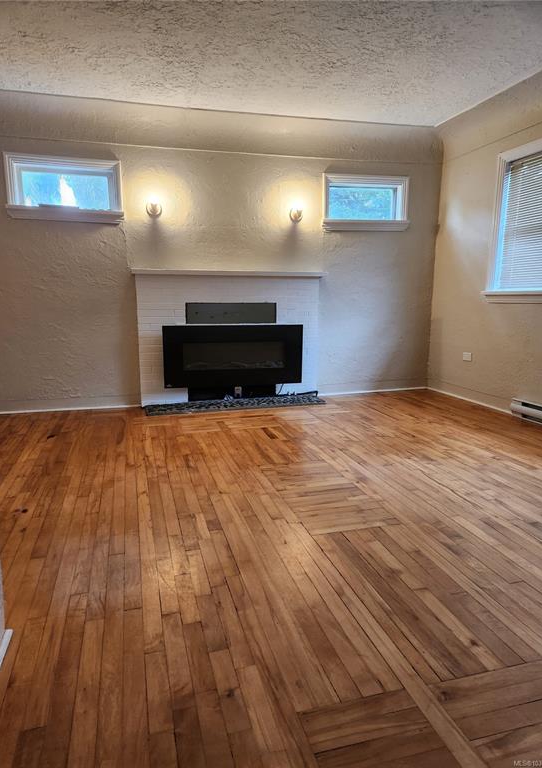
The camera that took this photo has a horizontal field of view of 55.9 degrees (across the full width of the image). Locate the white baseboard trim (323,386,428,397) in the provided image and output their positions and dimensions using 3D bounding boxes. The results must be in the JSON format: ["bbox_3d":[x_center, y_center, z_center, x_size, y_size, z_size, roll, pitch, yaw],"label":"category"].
[{"bbox_3d":[1.055,0.076,5.194,1.253,0.031,0.022,-3,11,-15],"label":"white baseboard trim"}]

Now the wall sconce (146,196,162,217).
[{"bbox_3d":[-0.975,-1.473,4.235,0.120,0.170,0.105,-3,11,-15],"label":"wall sconce"}]

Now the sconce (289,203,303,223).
[{"bbox_3d":[0.227,-1.529,4.551,0.120,0.170,0.105,-3,11,-15],"label":"sconce"}]

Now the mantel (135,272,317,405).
[{"bbox_3d":[-0.344,-0.407,4.621,1.706,1.191,0.156,-3,11,-15],"label":"mantel"}]

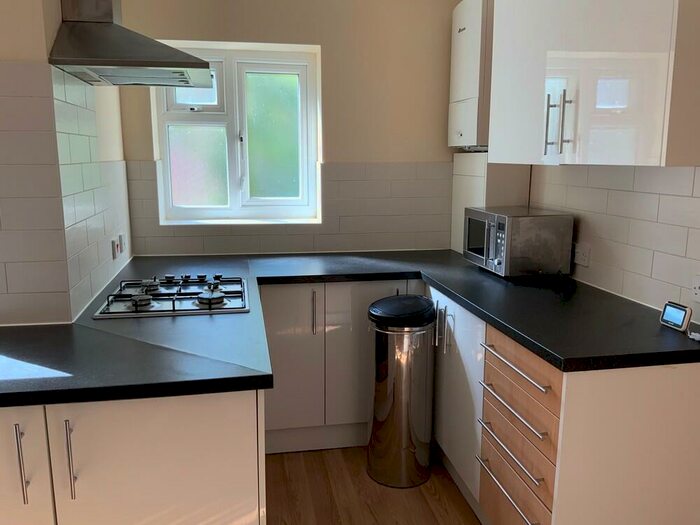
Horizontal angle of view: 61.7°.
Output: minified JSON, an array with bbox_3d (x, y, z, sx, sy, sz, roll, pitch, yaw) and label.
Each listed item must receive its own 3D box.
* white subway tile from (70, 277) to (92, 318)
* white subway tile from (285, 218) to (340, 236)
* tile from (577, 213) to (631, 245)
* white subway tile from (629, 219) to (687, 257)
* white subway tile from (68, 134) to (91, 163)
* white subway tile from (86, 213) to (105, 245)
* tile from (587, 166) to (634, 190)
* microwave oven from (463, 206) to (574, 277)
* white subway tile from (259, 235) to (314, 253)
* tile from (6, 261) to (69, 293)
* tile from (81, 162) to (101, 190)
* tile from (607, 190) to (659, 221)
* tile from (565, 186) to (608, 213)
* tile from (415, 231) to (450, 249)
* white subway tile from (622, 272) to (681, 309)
[{"bbox_3d":[-0.939,0.118,2.045,0.010,0.100,0.300,-2,11,-12],"label":"white subway tile"},{"bbox_3d":[-0.207,-0.209,3.309,0.300,0.100,0.009,-2,11,-10],"label":"white subway tile"},{"bbox_3d":[1.063,-0.146,2.433,0.010,0.100,0.300,-2,11,-11],"label":"tile"},{"bbox_3d":[1.109,-0.092,2.115,0.009,0.100,0.300,-2,11,-10],"label":"white subway tile"},{"bbox_3d":[-0.974,-0.408,2.116,0.009,0.100,0.300,-2,11,-11],"label":"white subway tile"},{"bbox_3d":[-1.006,-0.136,2.316,0.009,0.100,0.300,-2,11,-11],"label":"white subway tile"},{"bbox_3d":[1.064,-0.346,2.397,0.010,0.100,0.300,-2,11,-11],"label":"tile"},{"bbox_3d":[0.770,-0.106,2.779,0.326,0.273,0.469,-2,11,-11],"label":"microwave oven"},{"bbox_3d":[-0.353,-0.104,3.275,0.303,0.100,0.010,-2,10,-9],"label":"white subway tile"},{"bbox_3d":[-0.994,0.047,1.873,0.181,0.100,0.010,-2,10,-9],"label":"tile"},{"bbox_3d":[-1.005,-0.335,2.280,0.009,0.100,0.300,-2,11,-11],"label":"tile"},{"bbox_3d":[1.093,-0.220,2.269,0.010,0.100,0.300,-2,11,-11],"label":"tile"},{"bbox_3d":[1.027,-0.272,2.535,0.009,0.100,0.300,-2,11,-10],"label":"tile"},{"bbox_3d":[0.486,-0.127,3.415,0.205,0.100,0.010,-2,10,-9],"label":"tile"},{"bbox_3d":[1.108,0.107,2.152,0.009,0.100,0.300,-2,11,-10],"label":"white subway tile"}]

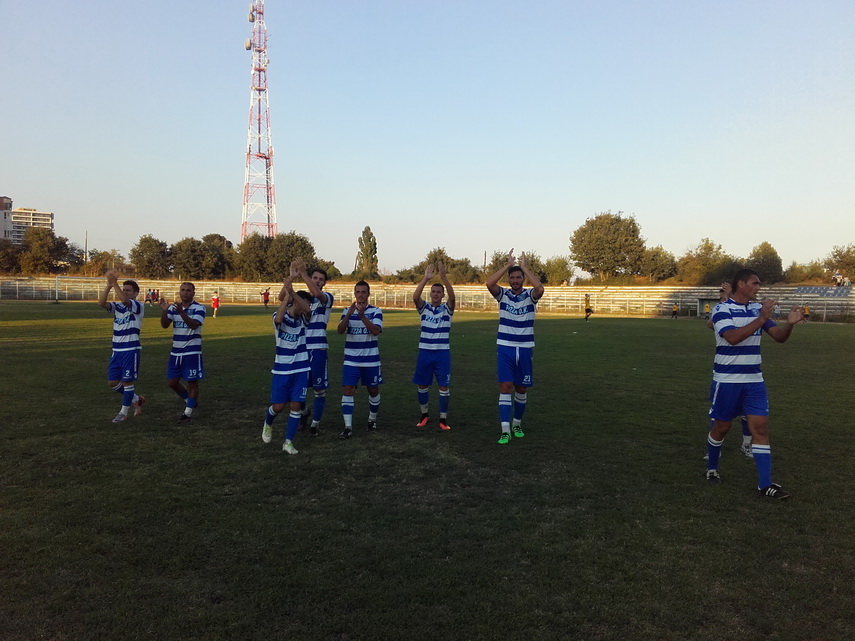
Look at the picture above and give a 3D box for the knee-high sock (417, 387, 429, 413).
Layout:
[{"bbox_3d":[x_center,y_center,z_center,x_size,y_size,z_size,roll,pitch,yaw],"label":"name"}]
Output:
[{"bbox_3d":[-0.050,0.948,9.150,0.125,0.330,0.140,-2,2,11],"label":"knee-high sock"}]

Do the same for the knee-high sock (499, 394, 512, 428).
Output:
[{"bbox_3d":[0.836,0.963,8.150,0.125,0.380,0.130,0,-1,12],"label":"knee-high sock"}]

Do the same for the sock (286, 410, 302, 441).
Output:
[{"bbox_3d":[-1.344,1.058,7.680,0.115,0.300,0.120,9,-2,-17],"label":"sock"}]

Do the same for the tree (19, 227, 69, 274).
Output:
[{"bbox_3d":[-49.154,-8.896,98.000,6.400,6.272,6.080,0,2,-27],"label":"tree"}]

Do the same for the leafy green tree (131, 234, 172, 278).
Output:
[{"bbox_3d":[-34.969,-8.045,97.000,5.321,5.701,5.055,0,2,-20],"label":"leafy green tree"}]

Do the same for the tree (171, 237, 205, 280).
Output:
[{"bbox_3d":[-30.408,-7.855,97.000,4.400,5.700,4.400,1,2,0],"label":"tree"}]

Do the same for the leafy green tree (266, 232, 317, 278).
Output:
[{"bbox_3d":[-19.540,-9.267,110.000,7.200,6.800,6.600,1,2,0],"label":"leafy green tree"}]

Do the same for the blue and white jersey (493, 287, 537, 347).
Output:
[{"bbox_3d":[0.952,-0.032,8.100,0.440,0.630,0.300,1,2,0],"label":"blue and white jersey"}]

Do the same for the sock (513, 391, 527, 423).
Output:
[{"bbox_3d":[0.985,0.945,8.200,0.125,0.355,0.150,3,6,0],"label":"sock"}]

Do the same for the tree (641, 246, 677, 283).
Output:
[{"bbox_3d":[29.267,-7.032,97.000,4.561,4.688,4.333,1,2,17],"label":"tree"}]

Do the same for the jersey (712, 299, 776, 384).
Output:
[{"bbox_3d":[2.683,0.170,6.500,0.520,0.700,0.360,0,2,-17],"label":"jersey"}]

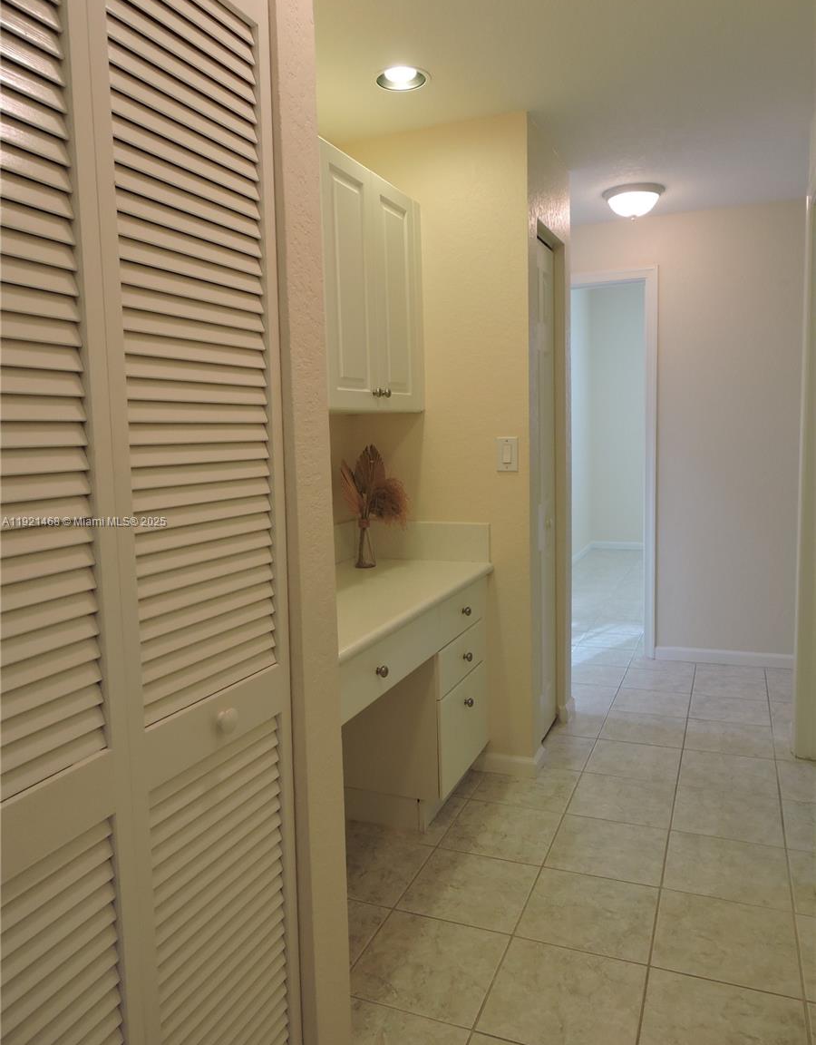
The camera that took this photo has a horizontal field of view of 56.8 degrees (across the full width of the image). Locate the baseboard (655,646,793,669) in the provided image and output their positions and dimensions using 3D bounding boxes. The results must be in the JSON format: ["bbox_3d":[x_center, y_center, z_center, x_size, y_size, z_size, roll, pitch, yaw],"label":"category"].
[{"bbox_3d":[1.710,0.735,4.095,0.703,0.078,0.014,0,7,23],"label":"baseboard"}]

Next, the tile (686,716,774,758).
[{"bbox_3d":[1.333,0.902,3.142,0.331,0.010,0.331,0,7,23],"label":"tile"}]

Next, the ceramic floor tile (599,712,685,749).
[{"bbox_3d":[1.028,0.903,3.290,0.334,0.010,0.334,0,7,23],"label":"ceramic floor tile"}]

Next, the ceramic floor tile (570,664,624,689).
[{"bbox_3d":[0.982,0.821,4.042,0.334,0.010,0.334,0,7,23],"label":"ceramic floor tile"}]

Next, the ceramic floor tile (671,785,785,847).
[{"bbox_3d":[1.073,0.984,2.537,0.334,0.010,0.334,0,7,23],"label":"ceramic floor tile"}]

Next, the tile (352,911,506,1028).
[{"bbox_3d":[0.051,1.097,1.876,0.334,0.010,0.334,0,7,23],"label":"tile"}]

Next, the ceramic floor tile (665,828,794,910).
[{"bbox_3d":[0.936,1.021,2.220,0.331,0.010,0.331,0,7,23],"label":"ceramic floor tile"}]

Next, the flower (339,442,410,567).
[{"bbox_3d":[-0.125,-0.065,2.786,0.245,0.447,0.180,-3,6,-3],"label":"flower"}]

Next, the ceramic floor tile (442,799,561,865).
[{"bbox_3d":[0.317,1.018,2.495,0.334,0.010,0.334,0,7,23],"label":"ceramic floor tile"}]

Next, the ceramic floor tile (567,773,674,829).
[{"bbox_3d":[0.762,0.981,2.671,0.334,0.010,0.334,0,7,23],"label":"ceramic floor tile"}]

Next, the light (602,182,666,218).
[{"bbox_3d":[1.062,-1.485,3.547,0.282,0.118,0.282,0,7,23],"label":"light"}]

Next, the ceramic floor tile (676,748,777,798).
[{"bbox_3d":[1.201,0.941,2.835,0.331,0.010,0.331,0,7,23],"label":"ceramic floor tile"}]

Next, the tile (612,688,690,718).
[{"bbox_3d":[1.156,0.859,3.583,0.331,0.010,0.331,0,7,23],"label":"tile"}]

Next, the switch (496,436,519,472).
[{"bbox_3d":[0.360,-0.247,2.738,0.078,0.122,0.010,0,7,23],"label":"switch"}]

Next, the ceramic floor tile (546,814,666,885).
[{"bbox_3d":[0.626,1.019,2.354,0.331,0.010,0.331,0,7,23],"label":"ceramic floor tile"}]

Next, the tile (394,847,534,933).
[{"bbox_3d":[0.184,1.056,2.180,0.331,0.010,0.331,0,7,23],"label":"tile"}]

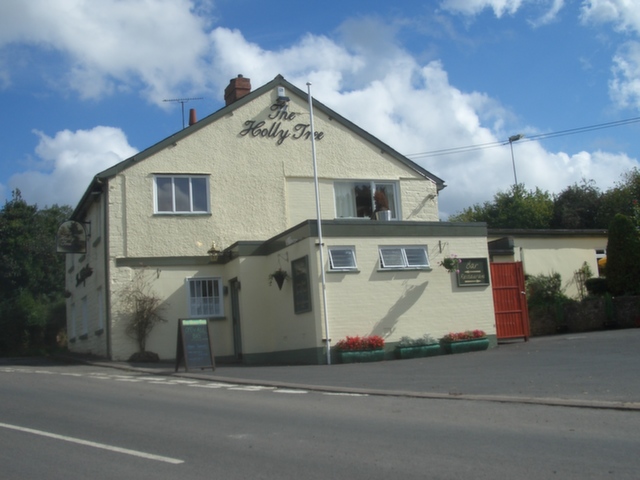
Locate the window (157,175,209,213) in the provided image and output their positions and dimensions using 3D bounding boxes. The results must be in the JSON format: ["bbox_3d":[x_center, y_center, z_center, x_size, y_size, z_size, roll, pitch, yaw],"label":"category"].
[{"bbox_3d":[-3.515,-1.159,19.351,1.430,1.010,0.130,0,-10,-25],"label":"window"}]

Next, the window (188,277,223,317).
[{"bbox_3d":[-2.923,1.469,19.299,0.920,1.040,0.120,0,-9,-24],"label":"window"}]

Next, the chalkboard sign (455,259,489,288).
[{"bbox_3d":[3.561,0.741,17.439,0.860,0.660,0.080,0,-9,-24],"label":"chalkboard sign"}]

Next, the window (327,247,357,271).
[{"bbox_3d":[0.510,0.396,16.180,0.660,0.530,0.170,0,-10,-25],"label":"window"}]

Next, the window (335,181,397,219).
[{"bbox_3d":[1.401,-1.111,21.734,2.130,1.120,0.120,0,-9,-24],"label":"window"}]

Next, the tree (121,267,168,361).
[{"bbox_3d":[-4.188,1.734,18.097,1.050,2.150,0.900,0,-9,-24],"label":"tree"}]

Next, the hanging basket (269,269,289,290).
[{"bbox_3d":[-0.912,0.874,16.907,0.390,0.490,0.390,-4,-9,-1],"label":"hanging basket"}]

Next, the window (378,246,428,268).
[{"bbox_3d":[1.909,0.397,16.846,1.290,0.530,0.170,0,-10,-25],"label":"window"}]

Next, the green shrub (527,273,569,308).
[{"bbox_3d":[5.840,1.296,19.458,1.120,0.930,0.950,-6,-9,16],"label":"green shrub"}]

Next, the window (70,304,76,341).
[{"bbox_3d":[-8.090,2.689,24.999,0.140,1.150,1.000,0,-9,-24],"label":"window"}]

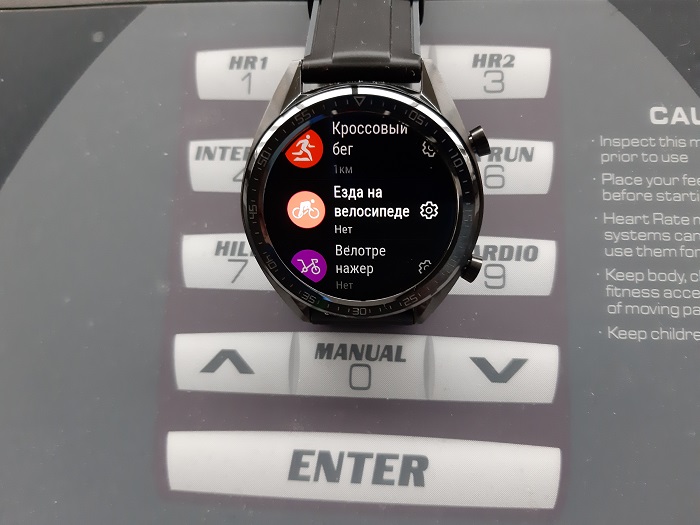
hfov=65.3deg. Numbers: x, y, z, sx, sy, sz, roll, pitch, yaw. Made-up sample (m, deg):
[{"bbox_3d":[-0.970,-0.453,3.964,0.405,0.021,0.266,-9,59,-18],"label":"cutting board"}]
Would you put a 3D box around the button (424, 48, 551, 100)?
[{"bbox_3d":[0.034,-0.045,0.133,0.029,0.003,0.013,1,81,4],"label":"button"}]

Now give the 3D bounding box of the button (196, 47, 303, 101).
[{"bbox_3d":[-0.025,-0.047,0.137,0.029,0.003,0.013,1,81,4],"label":"button"}]

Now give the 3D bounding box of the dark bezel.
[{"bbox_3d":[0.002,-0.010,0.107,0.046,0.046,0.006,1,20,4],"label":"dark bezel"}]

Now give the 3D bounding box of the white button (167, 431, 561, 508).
[{"bbox_3d":[0.002,0.046,0.121,0.087,0.003,0.013,1,81,4],"label":"white button"}]

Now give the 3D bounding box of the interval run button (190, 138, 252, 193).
[{"bbox_3d":[-0.025,-0.023,0.134,0.029,0.003,0.013,1,81,4],"label":"interval run button"}]

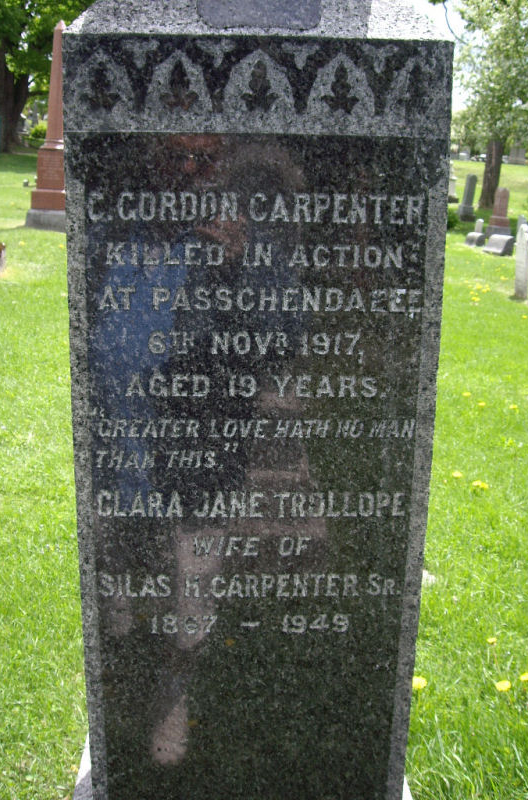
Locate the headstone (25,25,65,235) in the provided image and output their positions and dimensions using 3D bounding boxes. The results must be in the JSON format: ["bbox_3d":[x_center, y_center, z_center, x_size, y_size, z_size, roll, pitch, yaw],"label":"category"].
[{"bbox_3d":[-3.952,-5.439,17.579,1.000,3.950,1.000,3,16,8],"label":"headstone"}]

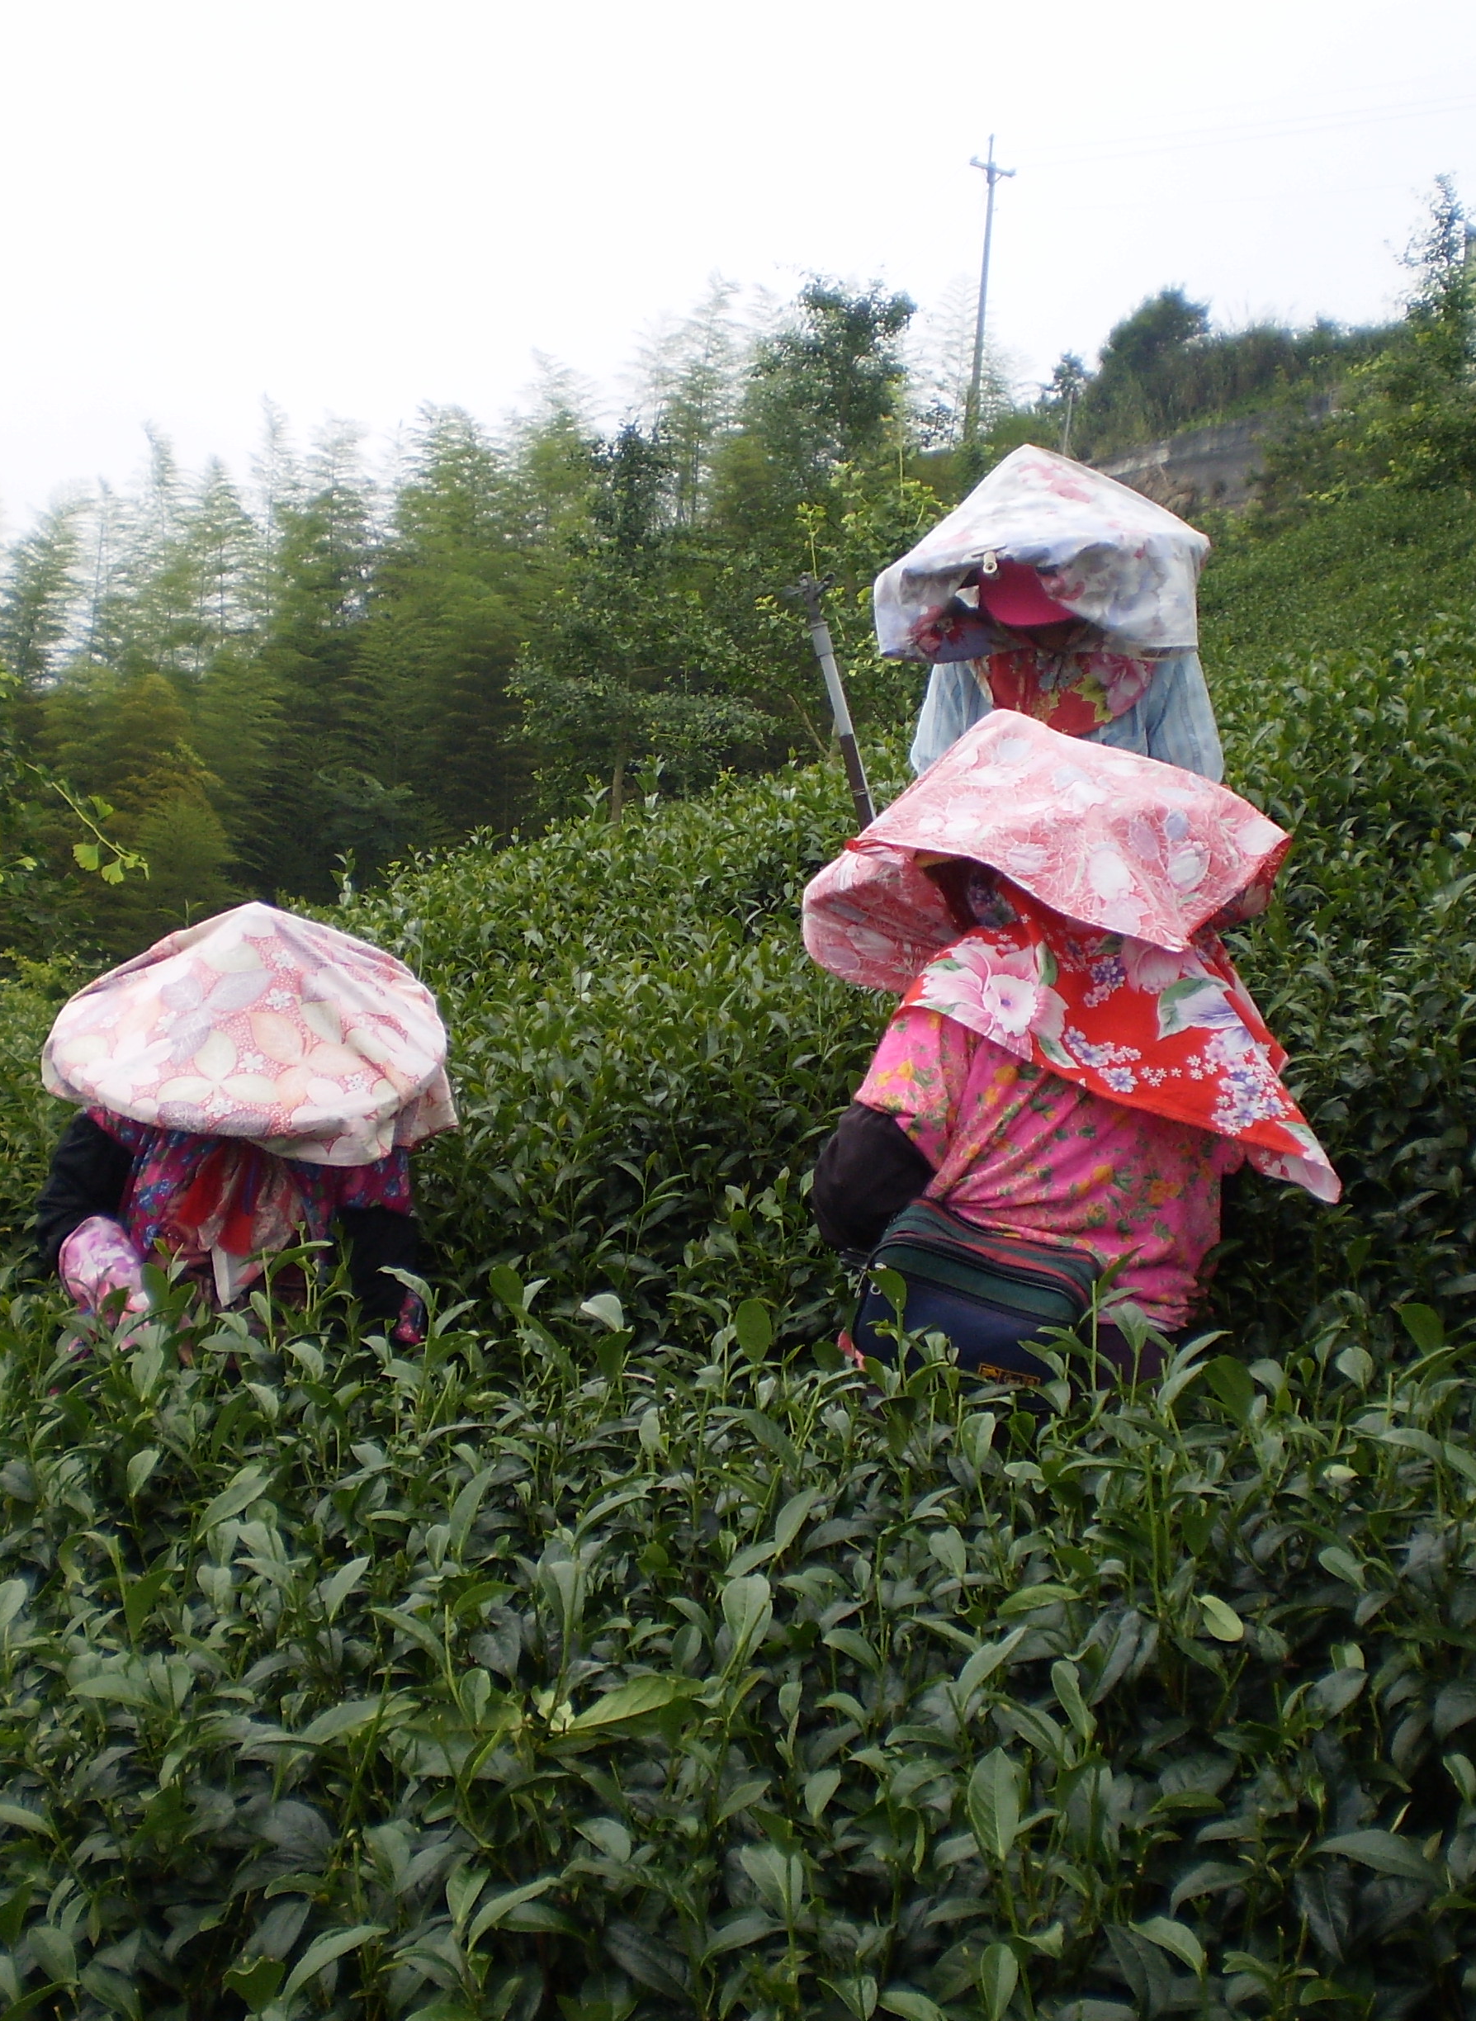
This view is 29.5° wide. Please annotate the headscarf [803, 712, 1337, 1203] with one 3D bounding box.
[{"bbox_3d":[0.334,-0.048,2.956,0.500,0.500,0.520,1,2,-37],"label":"headscarf"}]

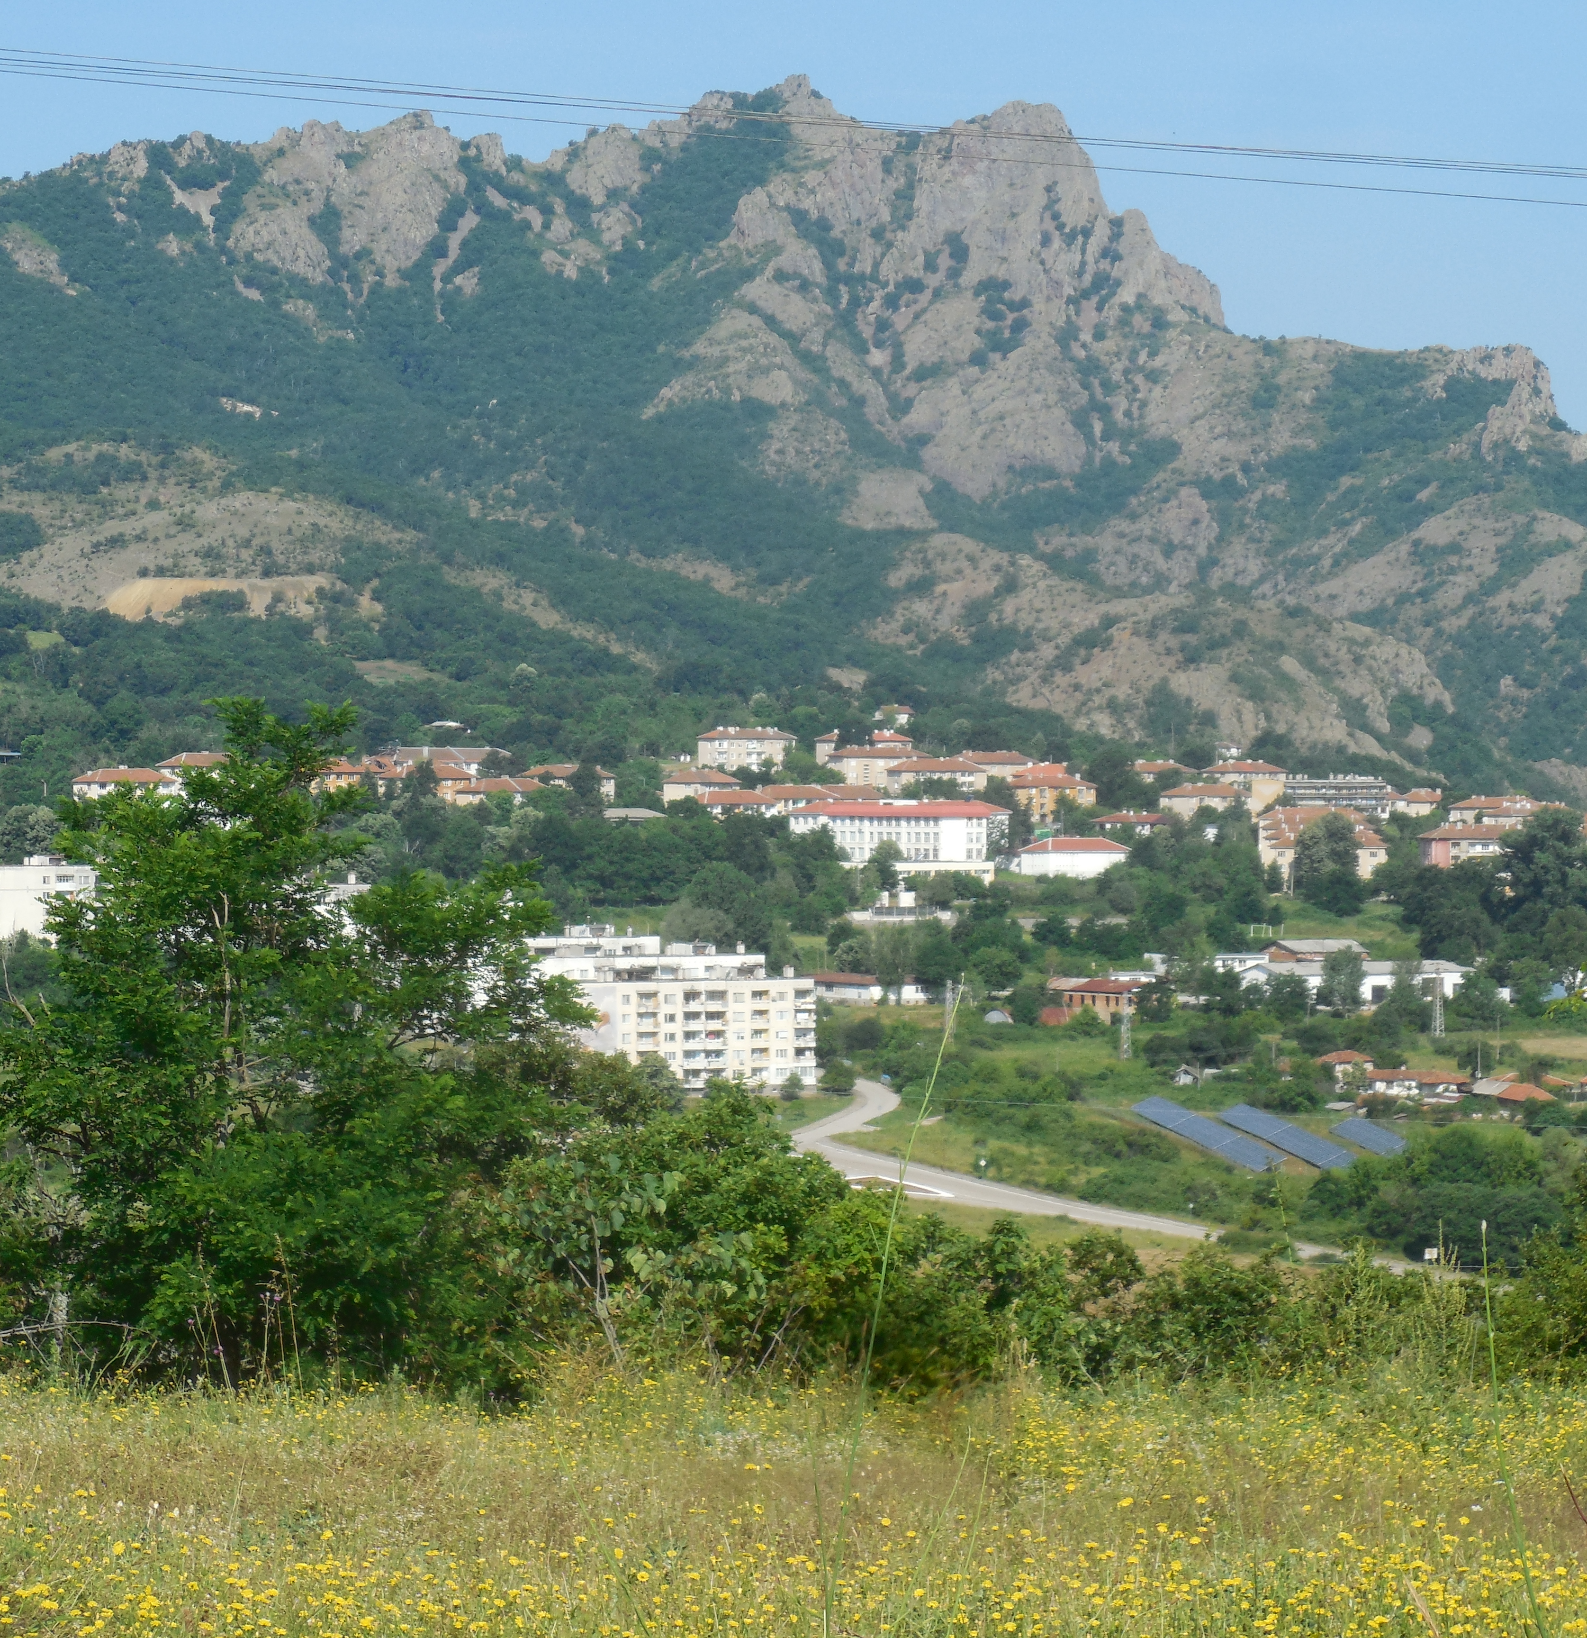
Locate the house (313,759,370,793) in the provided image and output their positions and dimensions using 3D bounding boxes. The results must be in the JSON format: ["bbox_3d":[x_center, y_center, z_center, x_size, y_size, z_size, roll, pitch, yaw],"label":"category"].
[{"bbox_3d":[-116.600,-10.800,1530.000,13.500,9.300,10.000,0,0,-14],"label":"house"}]

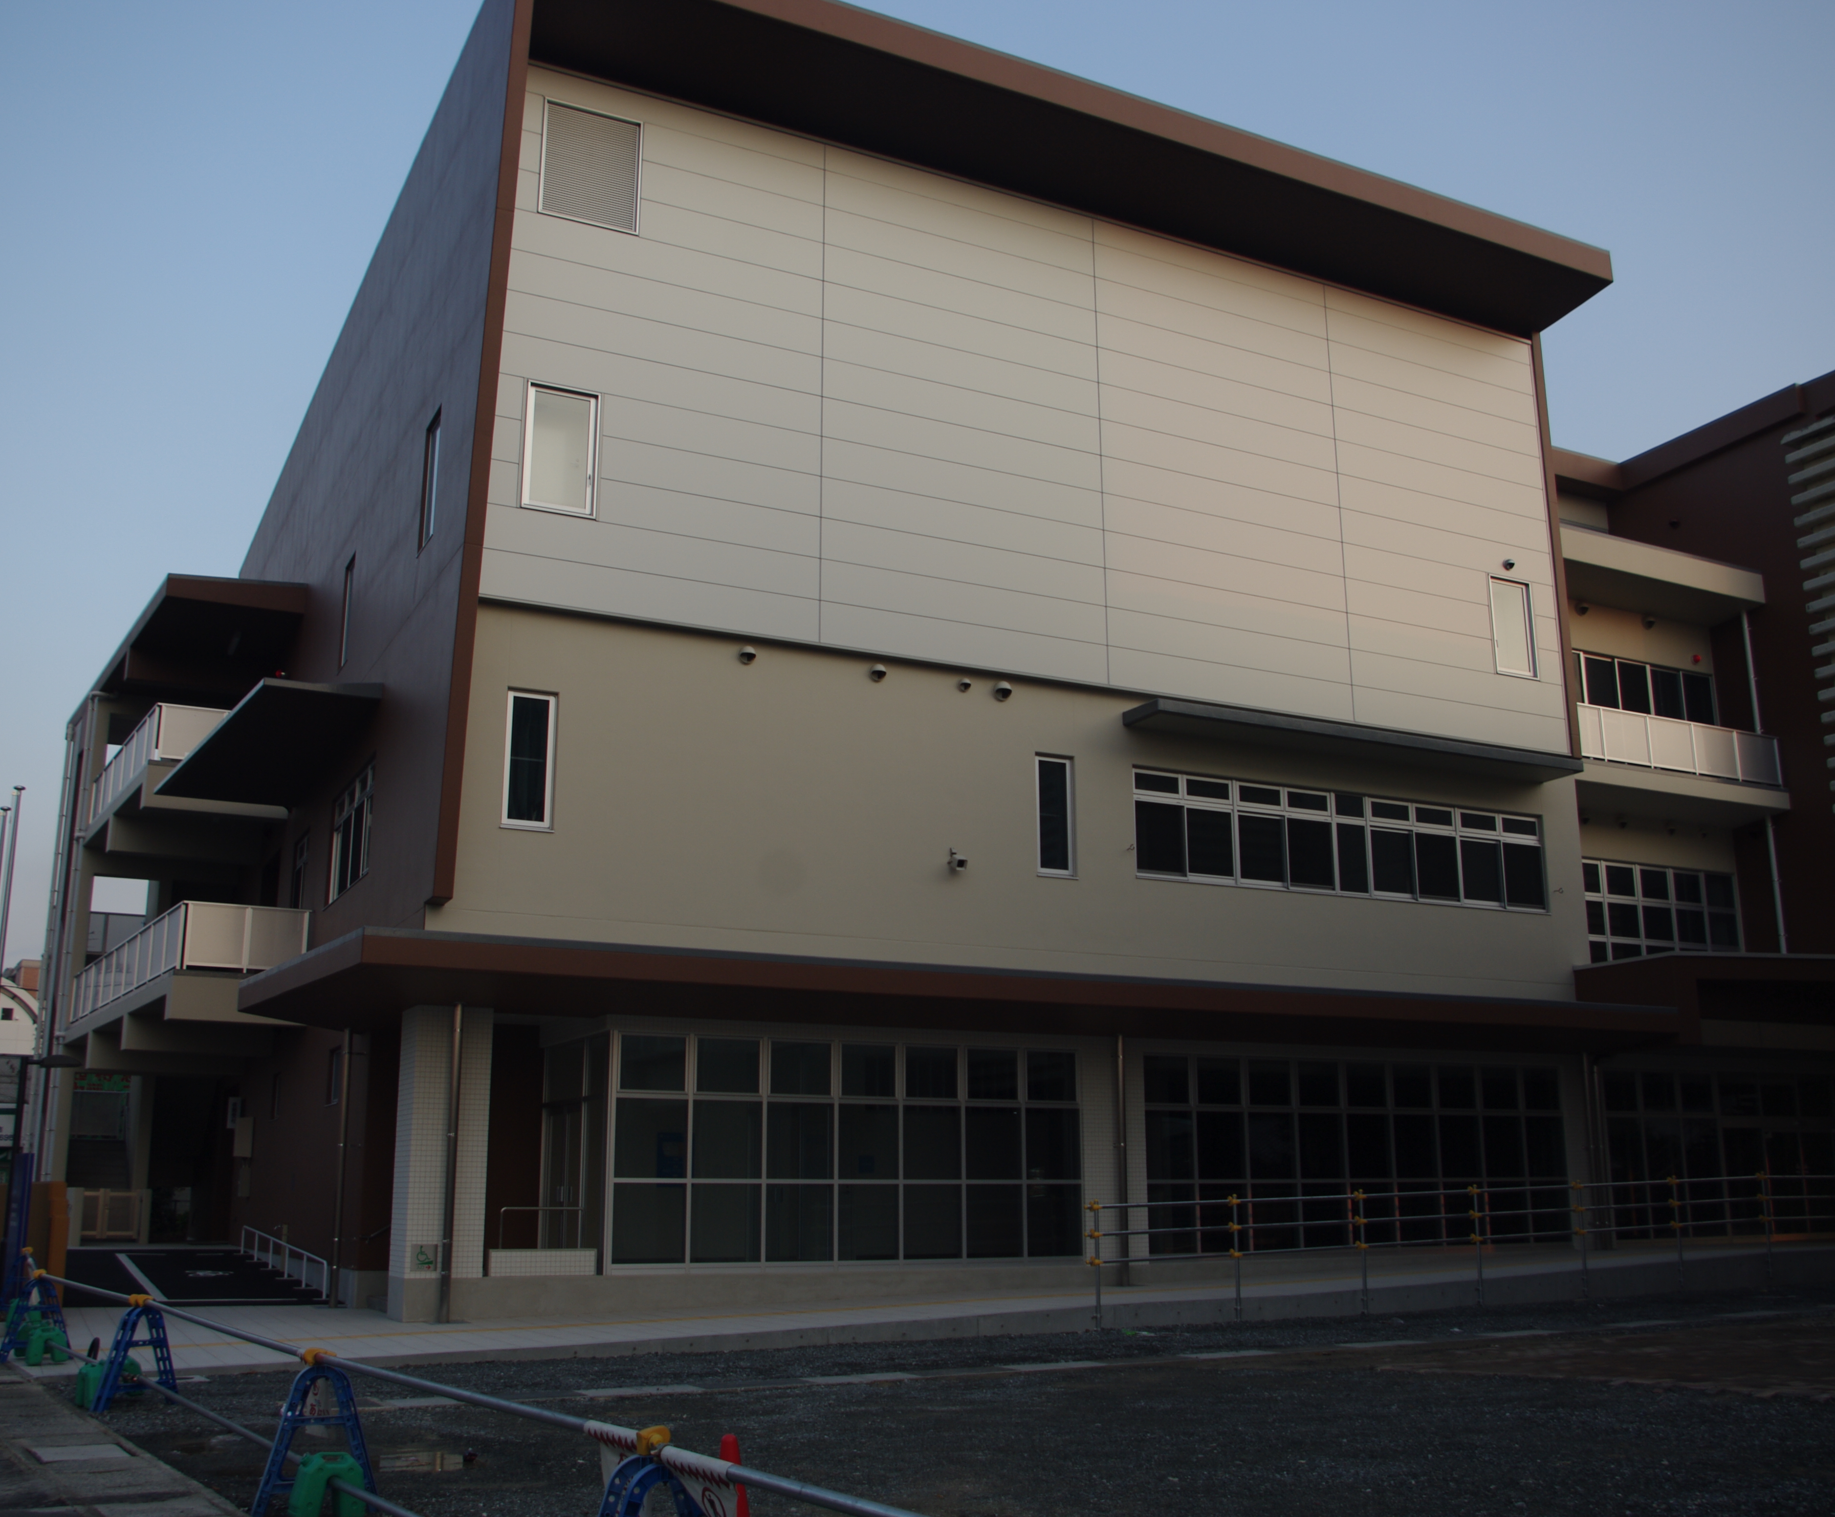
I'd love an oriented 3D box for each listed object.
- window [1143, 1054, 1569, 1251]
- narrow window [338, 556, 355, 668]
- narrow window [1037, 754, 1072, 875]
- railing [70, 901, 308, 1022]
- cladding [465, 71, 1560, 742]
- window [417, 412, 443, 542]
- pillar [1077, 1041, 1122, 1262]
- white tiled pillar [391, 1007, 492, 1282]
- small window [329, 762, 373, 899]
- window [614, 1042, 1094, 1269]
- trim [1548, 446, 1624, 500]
[{"bbox_3d":[6.748,5.857,25.397,7.950,2.680,0.150,7,-15,-26],"label":"window"},{"bbox_3d":[-9.422,-2.428,28.334,0.150,1.850,1.000,7,-15,-26],"label":"narrow window"},{"bbox_3d":[1.919,0.826,24.064,0.620,1.720,0.120,7,-15,-26],"label":"narrow window"},{"bbox_3d":[-14.762,4.337,33.913,2.100,1.120,14.400,8,-16,-31],"label":"railing"},{"bbox_3d":[2.905,-4.710,25.885,18.300,7.600,0.250,7,-15,-26],"label":"cladding"},{"bbox_3d":[-6.446,-3.651,22.698,0.150,1.800,0.950,7,-15,-26],"label":"window"},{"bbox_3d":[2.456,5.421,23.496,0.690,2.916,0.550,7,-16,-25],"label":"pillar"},{"bbox_3d":[-5.483,4.428,19.801,0.880,3.030,0.880,7,-15,-26],"label":"white tiled pillar"},{"bbox_3d":[-8.493,1.116,25.733,0.150,1.750,4.200,7,-15,-26],"label":"small window"},{"bbox_3d":[-0.687,4.988,21.757,6.600,2.770,0.150,7,-15,-26],"label":"window"},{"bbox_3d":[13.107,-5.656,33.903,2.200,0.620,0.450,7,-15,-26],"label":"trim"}]

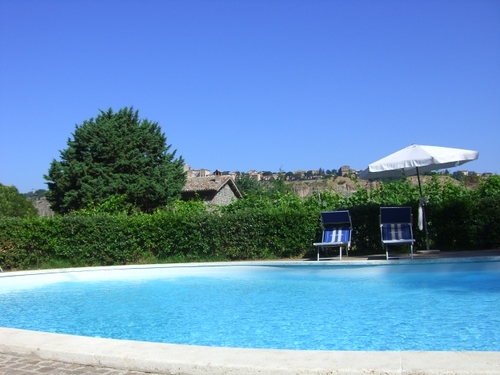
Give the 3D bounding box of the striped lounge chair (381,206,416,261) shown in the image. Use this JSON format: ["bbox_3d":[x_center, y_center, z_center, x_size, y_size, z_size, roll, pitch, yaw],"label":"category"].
[{"bbox_3d":[3.101,0.932,11.500,0.670,1.000,1.600,-1,-2,12],"label":"striped lounge chair"}]

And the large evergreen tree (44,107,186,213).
[{"bbox_3d":[-7.351,-0.984,30.000,7.600,6.900,7.500,-1,-2,0],"label":"large evergreen tree"}]

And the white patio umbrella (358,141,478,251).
[{"bbox_3d":[3.776,0.246,12.300,2.600,2.400,2.600,-5,-2,0],"label":"white patio umbrella"}]

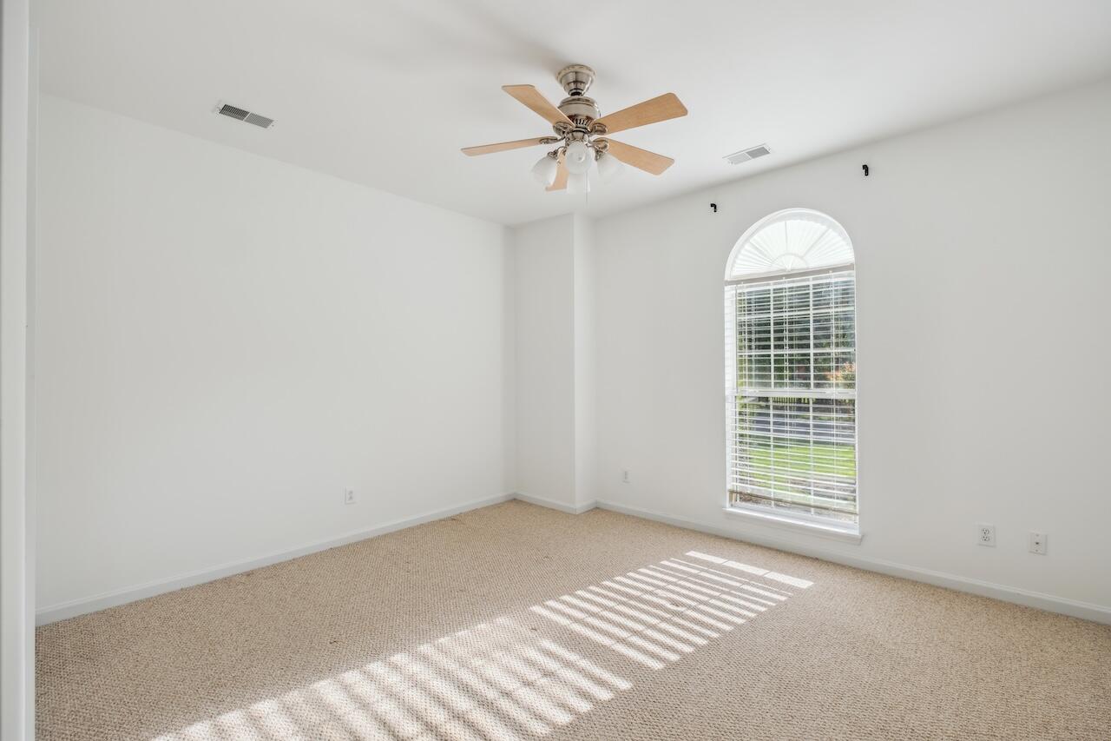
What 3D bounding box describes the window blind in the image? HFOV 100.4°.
[{"bbox_3d":[1.684,0.144,3.361,0.860,1.620,0.060,-1,-1,42],"label":"window blind"}]

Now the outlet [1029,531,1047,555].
[{"bbox_3d":[2.578,0.926,2.470,0.070,0.114,0.012,-1,-1,42],"label":"outlet"}]

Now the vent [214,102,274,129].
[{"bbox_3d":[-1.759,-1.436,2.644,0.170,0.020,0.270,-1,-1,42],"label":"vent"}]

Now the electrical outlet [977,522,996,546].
[{"bbox_3d":[2.431,0.930,2.604,0.070,0.115,0.012,-1,-1,42],"label":"electrical outlet"}]

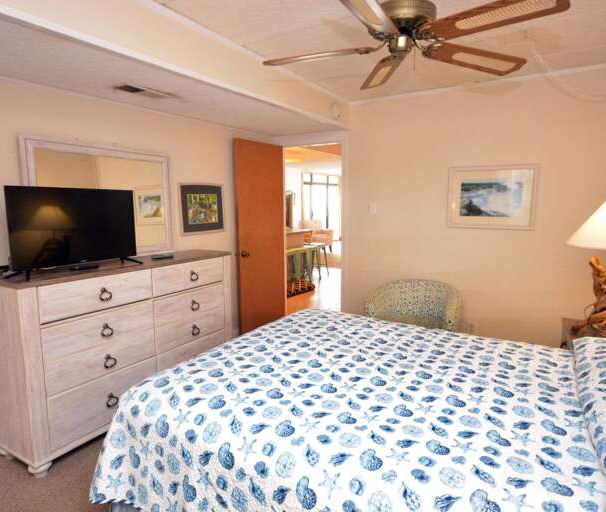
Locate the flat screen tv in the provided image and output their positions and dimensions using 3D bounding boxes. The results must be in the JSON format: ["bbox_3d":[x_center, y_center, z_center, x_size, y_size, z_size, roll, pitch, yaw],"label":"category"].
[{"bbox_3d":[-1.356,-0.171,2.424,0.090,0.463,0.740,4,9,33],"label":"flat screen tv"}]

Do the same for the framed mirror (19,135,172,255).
[{"bbox_3d":[-1.295,-0.345,2.713,0.045,0.752,1.016,4,9,31],"label":"framed mirror"}]

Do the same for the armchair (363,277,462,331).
[{"bbox_3d":[0.944,0.595,3.300,0.685,0.706,0.671,4,9,31],"label":"armchair"}]

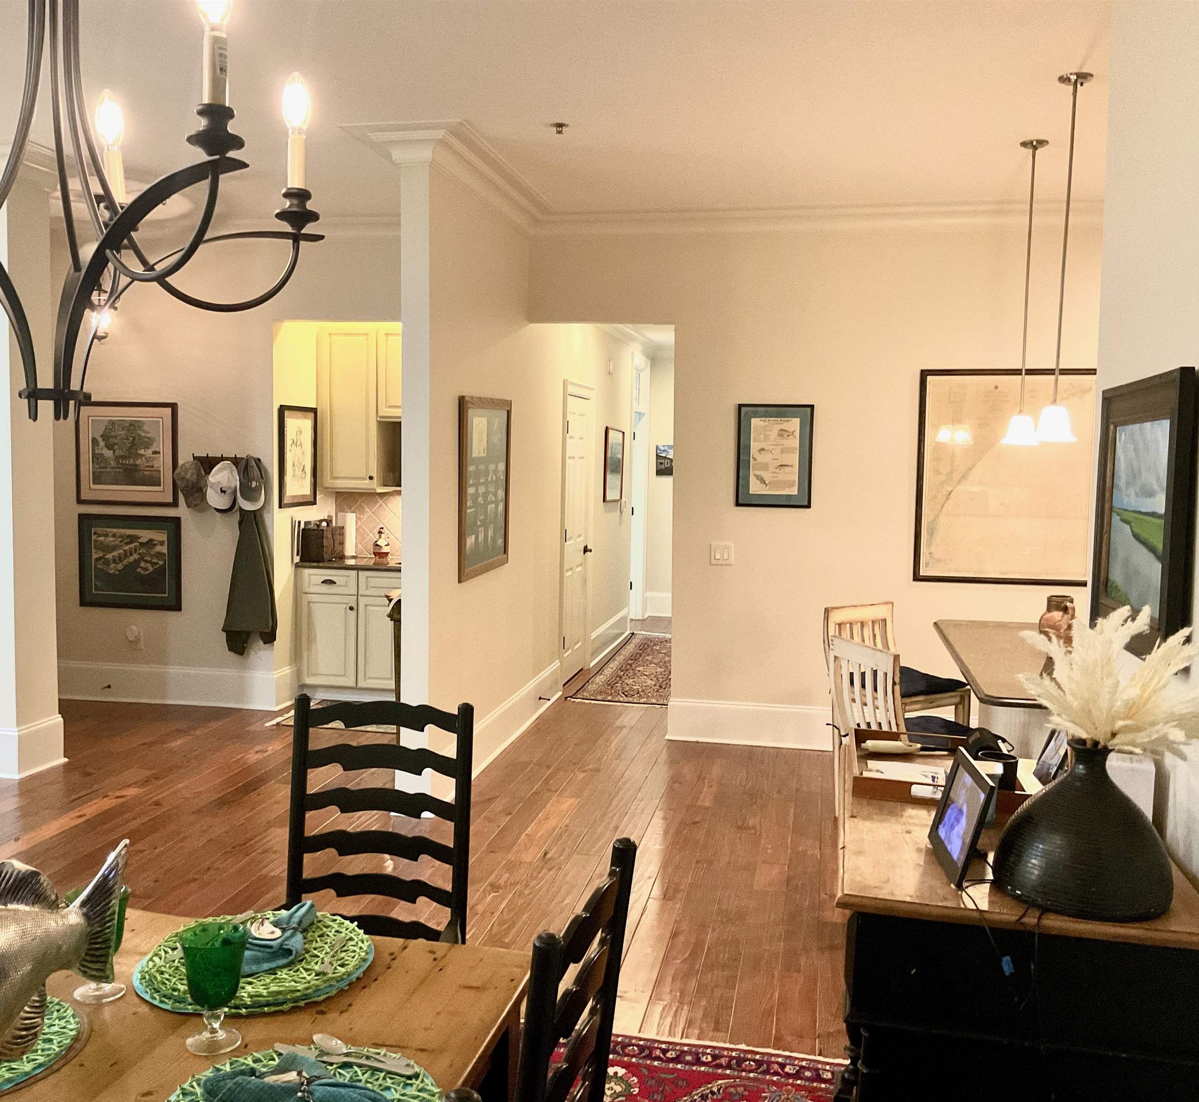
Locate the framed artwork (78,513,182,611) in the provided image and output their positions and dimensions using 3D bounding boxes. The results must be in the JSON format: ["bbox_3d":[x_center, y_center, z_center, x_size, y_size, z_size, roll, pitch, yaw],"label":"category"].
[{"bbox_3d":[-2.964,0.074,7.779,0.707,0.591,0.030,2,4,11],"label":"framed artwork"}]

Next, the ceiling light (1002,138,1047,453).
[{"bbox_3d":[1.849,-1.101,5.318,0.150,1.290,0.150,2,5,10],"label":"ceiling light"}]

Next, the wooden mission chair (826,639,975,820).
[{"bbox_3d":[1.220,0.821,4.710,0.540,0.970,0.460,-1,5,-18],"label":"wooden mission chair"}]

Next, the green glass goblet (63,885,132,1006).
[{"bbox_3d":[-0.759,0.600,1.869,0.094,0.152,0.094,2,4,10],"label":"green glass goblet"}]

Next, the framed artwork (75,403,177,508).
[{"bbox_3d":[-2.976,-0.612,7.781,0.692,0.642,0.035,2,5,10],"label":"framed artwork"}]

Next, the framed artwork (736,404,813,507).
[{"bbox_3d":[0.980,-0.528,6.870,0.417,0.569,0.030,2,5,10],"label":"framed artwork"}]

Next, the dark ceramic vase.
[{"bbox_3d":[0.811,0.451,2.063,0.280,0.256,0.280,2,4,10],"label":"dark ceramic vase"}]

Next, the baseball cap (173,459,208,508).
[{"bbox_3d":[-2.514,-0.413,7.562,0.180,0.260,0.150,0,-24,-14],"label":"baseball cap"}]

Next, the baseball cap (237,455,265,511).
[{"bbox_3d":[-2.120,-0.412,7.492,0.170,0.285,0.150,0,-21,-14],"label":"baseball cap"}]

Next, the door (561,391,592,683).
[{"bbox_3d":[-0.184,-0.076,8.769,0.060,2.040,0.770,2,5,10],"label":"door"}]

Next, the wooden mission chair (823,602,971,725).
[{"bbox_3d":[1.335,0.737,5.550,0.440,0.940,0.480,-2,5,-34],"label":"wooden mission chair"}]

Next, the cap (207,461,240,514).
[{"bbox_3d":[-2.298,-0.393,7.525,0.180,0.275,0.155,0,-24,-10],"label":"cap"}]

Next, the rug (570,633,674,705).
[{"bbox_3d":[0.461,0.876,9.644,0.840,0.014,3.050,2,5,10],"label":"rug"}]

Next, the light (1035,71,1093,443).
[{"bbox_3d":[1.669,-1.026,4.398,0.150,1.290,0.150,2,5,10],"label":"light"}]

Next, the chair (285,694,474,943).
[{"bbox_3d":[-0.531,0.878,2.541,0.560,1.055,0.560,2,4,10],"label":"chair"}]

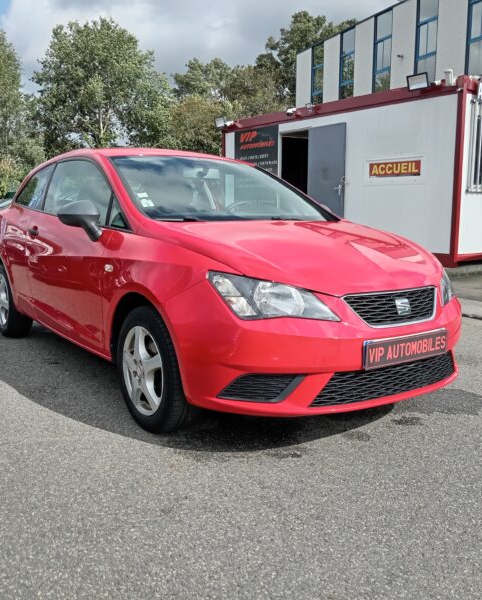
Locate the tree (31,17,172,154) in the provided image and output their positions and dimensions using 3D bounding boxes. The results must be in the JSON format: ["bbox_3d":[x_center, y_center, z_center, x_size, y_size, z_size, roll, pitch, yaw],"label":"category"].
[{"bbox_3d":[-10.187,-13.123,42.436,10.200,14.308,10.200,0,9,0],"label":"tree"}]

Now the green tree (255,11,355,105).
[{"bbox_3d":[5.000,-13.964,44.330,9.000,15.307,9.000,0,9,0],"label":"green tree"}]

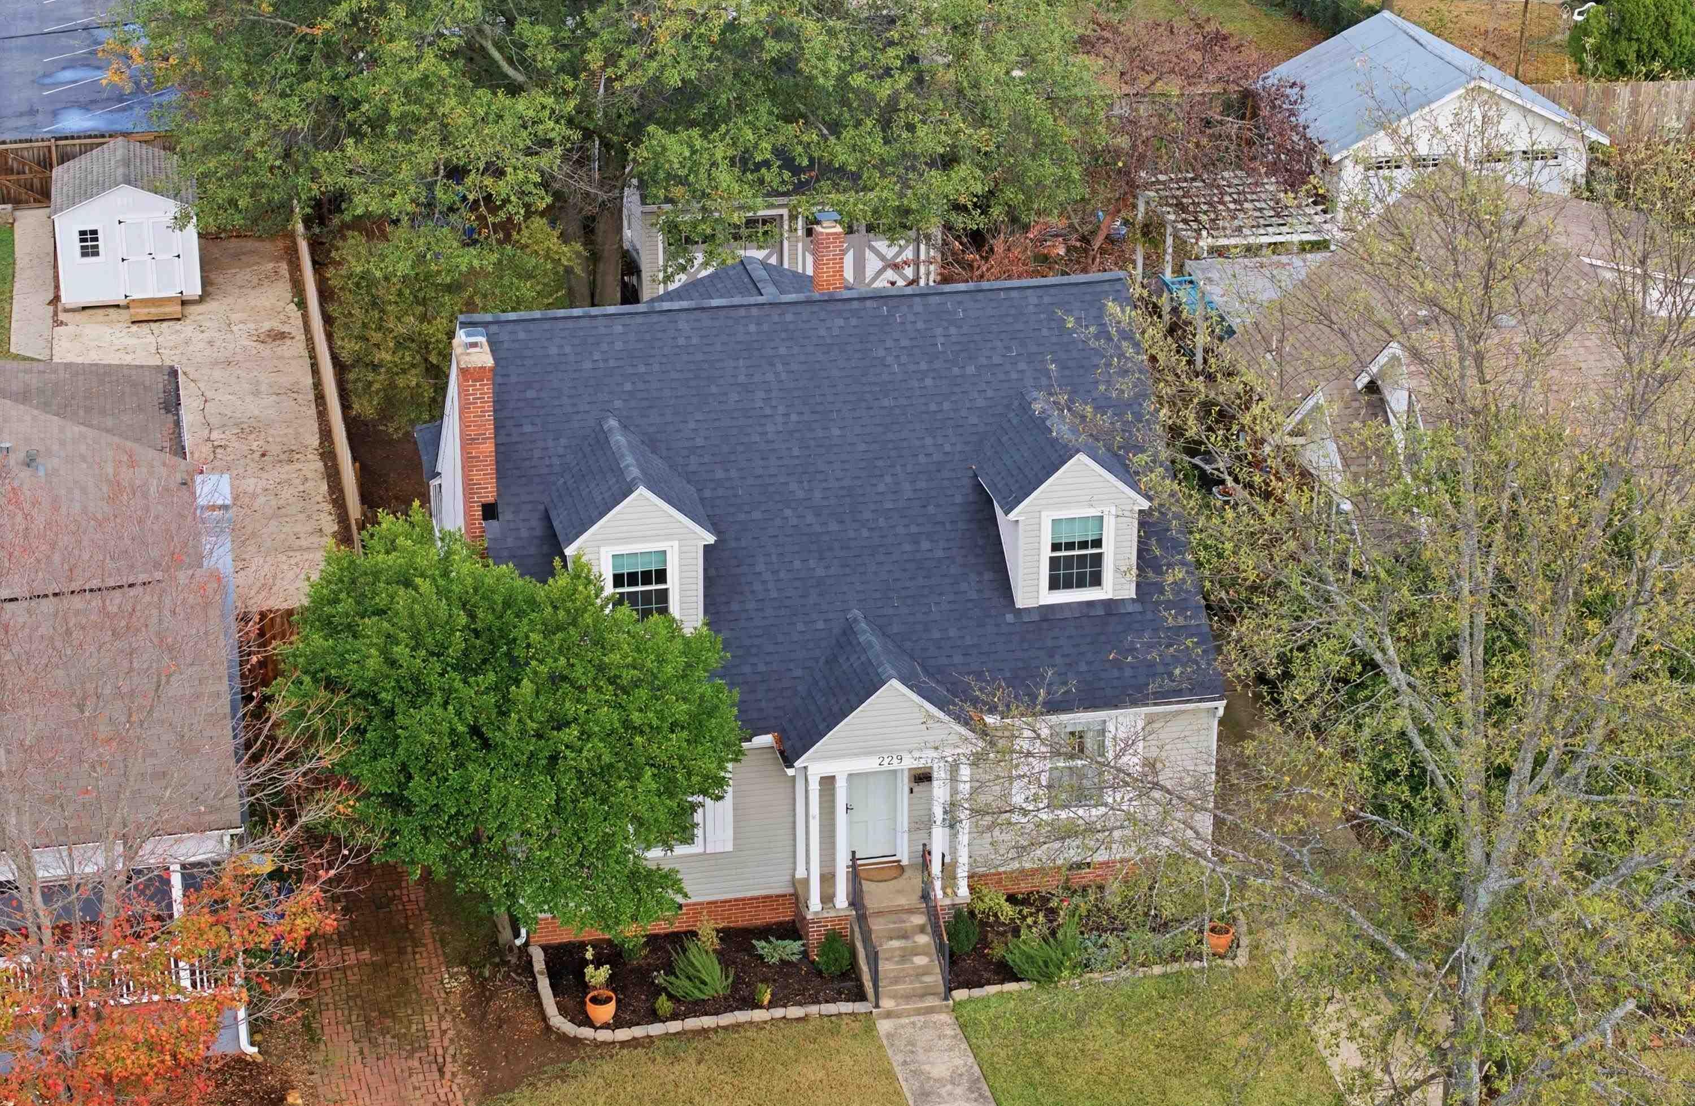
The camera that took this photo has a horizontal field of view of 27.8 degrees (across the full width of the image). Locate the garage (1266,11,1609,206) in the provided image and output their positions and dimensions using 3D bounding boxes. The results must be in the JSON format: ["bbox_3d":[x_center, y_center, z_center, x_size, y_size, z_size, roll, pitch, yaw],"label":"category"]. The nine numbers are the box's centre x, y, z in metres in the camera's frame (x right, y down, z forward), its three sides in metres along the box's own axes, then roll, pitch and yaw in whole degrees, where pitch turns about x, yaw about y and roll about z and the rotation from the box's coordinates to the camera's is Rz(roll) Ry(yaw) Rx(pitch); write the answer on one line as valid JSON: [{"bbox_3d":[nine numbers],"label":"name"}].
[{"bbox_3d":[14.153,-10.497,84.234,6.816,4.139,6.633,-4,23,-9],"label":"garage"}]

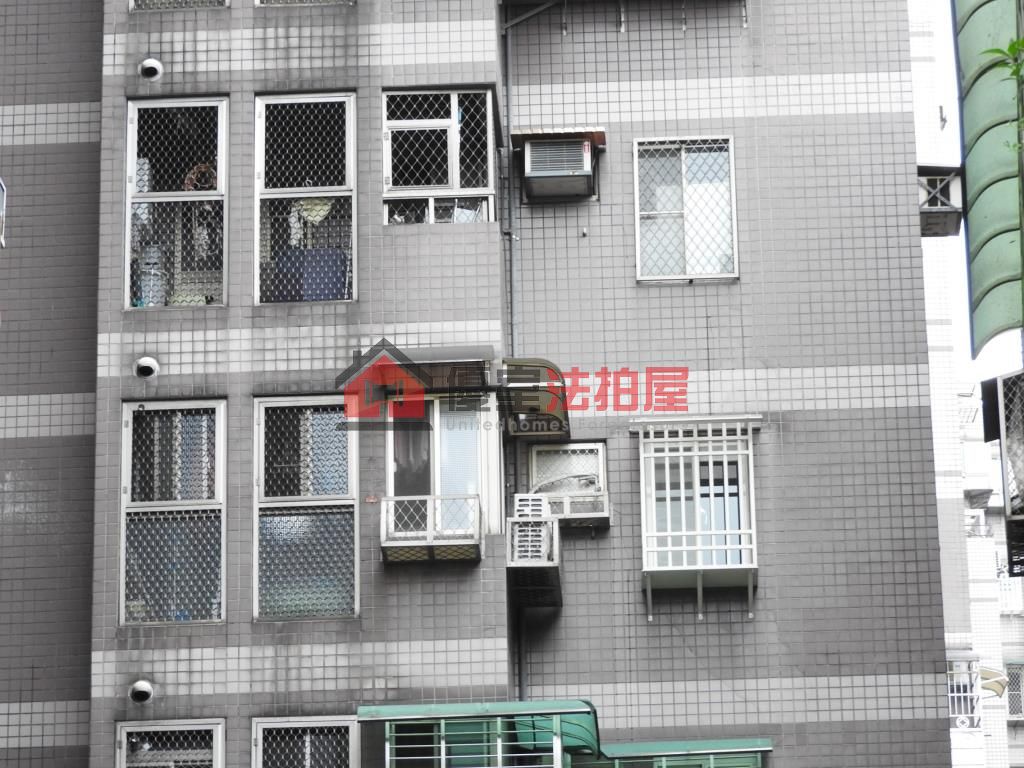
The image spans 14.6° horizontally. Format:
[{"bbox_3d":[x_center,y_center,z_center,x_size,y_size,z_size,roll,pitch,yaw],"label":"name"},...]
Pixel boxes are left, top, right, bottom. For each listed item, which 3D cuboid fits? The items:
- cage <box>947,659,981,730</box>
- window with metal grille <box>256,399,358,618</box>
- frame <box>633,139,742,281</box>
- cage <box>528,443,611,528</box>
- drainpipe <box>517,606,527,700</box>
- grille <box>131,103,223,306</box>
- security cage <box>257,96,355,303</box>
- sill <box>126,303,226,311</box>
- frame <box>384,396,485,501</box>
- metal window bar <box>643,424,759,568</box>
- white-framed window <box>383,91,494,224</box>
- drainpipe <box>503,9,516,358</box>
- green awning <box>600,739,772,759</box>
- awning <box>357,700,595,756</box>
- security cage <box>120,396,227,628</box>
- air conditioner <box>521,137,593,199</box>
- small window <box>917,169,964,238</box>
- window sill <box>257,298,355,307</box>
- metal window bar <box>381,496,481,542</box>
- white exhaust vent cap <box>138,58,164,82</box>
[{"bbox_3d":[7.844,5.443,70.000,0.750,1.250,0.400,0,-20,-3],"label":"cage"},{"bbox_3d":[-1.805,1.085,35.109,0.887,2.078,0.080,-2,-21,2],"label":"window with metal grille"},{"bbox_3d":[1.666,-1.679,38.255,0.971,1.470,0.090,-2,-20,2],"label":"frame"},{"bbox_3d":[0.516,0.881,36.044,0.710,0.830,0.330,-2,-20,2],"label":"cage"},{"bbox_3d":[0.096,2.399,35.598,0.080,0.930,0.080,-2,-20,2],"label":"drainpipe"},{"bbox_3d":[-2.995,-1.635,35.698,0.920,2.030,0.110,-2,-20,2],"label":"grille"},{"bbox_3d":[-1.838,-1.671,35.624,0.890,2.000,0.110,-2,-20,2],"label":"security cage"},{"bbox_3d":[-3.092,-0.708,36.697,0.950,0.050,0.130,-2,-20,2],"label":"sill"},{"bbox_3d":[-0.683,0.715,35.216,0.883,1.294,0.100,-2,-21,2],"label":"frame"},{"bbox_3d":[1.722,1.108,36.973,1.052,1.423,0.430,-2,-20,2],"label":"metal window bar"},{"bbox_3d":[-0.673,-2.098,37.126,1.047,1.336,0.070,-2,-20,2],"label":"white-framed window"},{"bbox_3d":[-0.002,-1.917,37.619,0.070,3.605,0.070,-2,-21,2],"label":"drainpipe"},{"bbox_3d":[1.587,3.307,36.241,1.555,0.267,0.500,-2,-20,2],"label":"green awning"},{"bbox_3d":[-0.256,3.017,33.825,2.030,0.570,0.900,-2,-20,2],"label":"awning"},{"bbox_3d":[-3.051,1.167,36.054,0.955,2.117,0.100,-2,-20,2],"label":"security cage"},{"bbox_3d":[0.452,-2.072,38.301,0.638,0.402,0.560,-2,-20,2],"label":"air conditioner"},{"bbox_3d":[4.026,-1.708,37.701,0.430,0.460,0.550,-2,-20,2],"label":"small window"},{"bbox_3d":[-1.818,-0.731,35.282,0.910,0.070,0.120,-2,-20,2],"label":"window sill"},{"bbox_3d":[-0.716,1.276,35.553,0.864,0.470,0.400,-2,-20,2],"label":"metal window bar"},{"bbox_3d":[-3.378,-2.937,37.417,0.205,0.205,0.140,-2,-20,2],"label":"white exhaust vent cap"}]

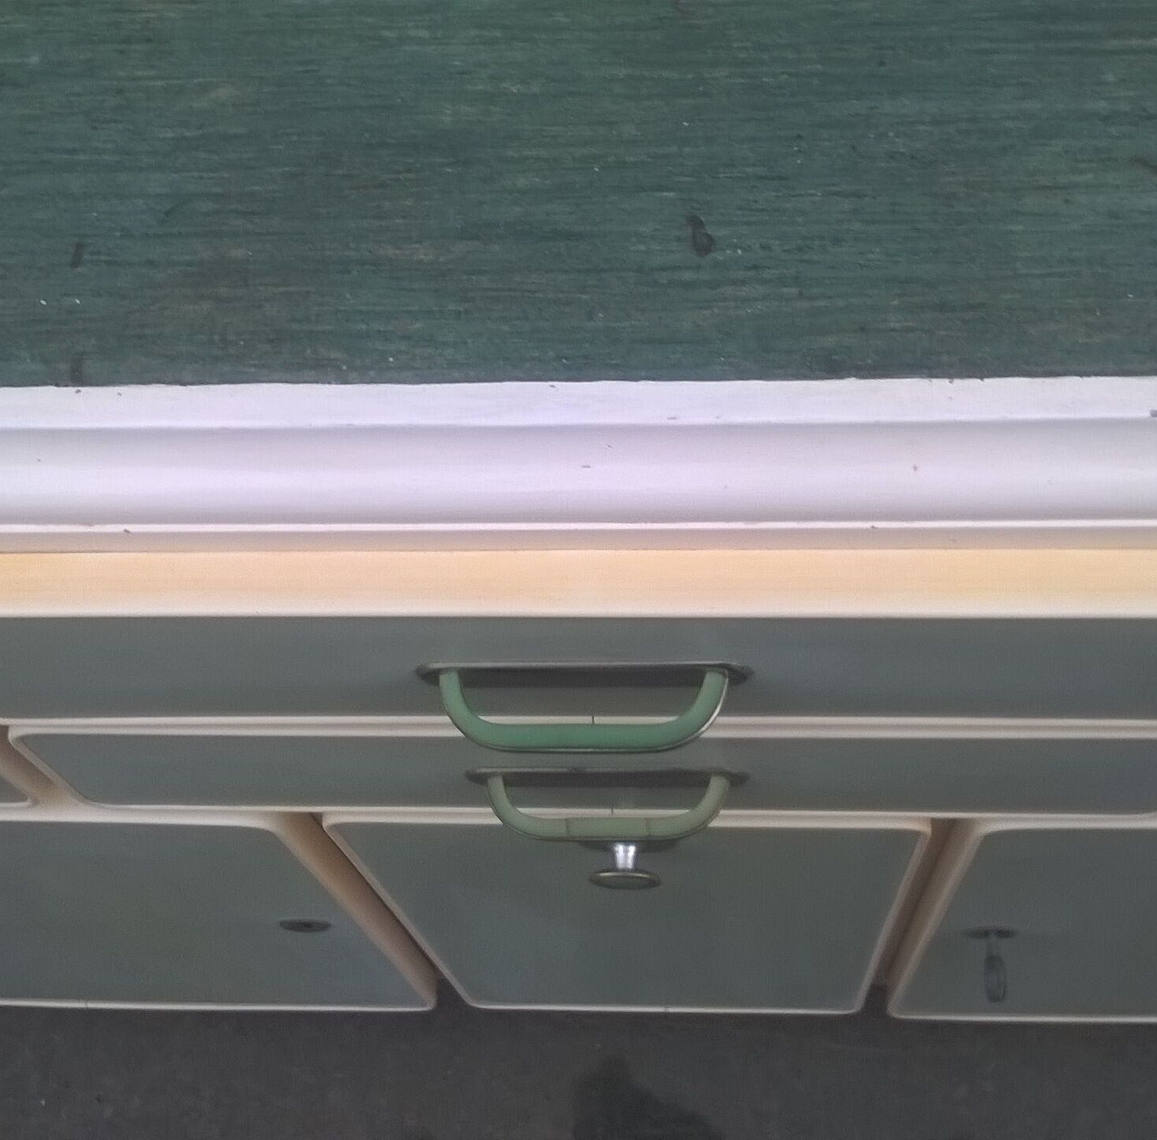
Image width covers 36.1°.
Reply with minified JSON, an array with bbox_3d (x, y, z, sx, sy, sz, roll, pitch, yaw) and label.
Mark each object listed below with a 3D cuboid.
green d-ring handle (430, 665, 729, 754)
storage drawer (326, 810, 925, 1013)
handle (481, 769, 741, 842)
[{"bbox_3d":[0.002,0.046,0.581,0.097,0.013,0.024,0,66,4],"label":"green d-ring handle"},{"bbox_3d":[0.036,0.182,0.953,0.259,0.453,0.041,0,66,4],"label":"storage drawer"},{"bbox_3d":[0.011,0.092,0.684,0.096,0.013,0.024,0,66,4],"label":"handle"}]

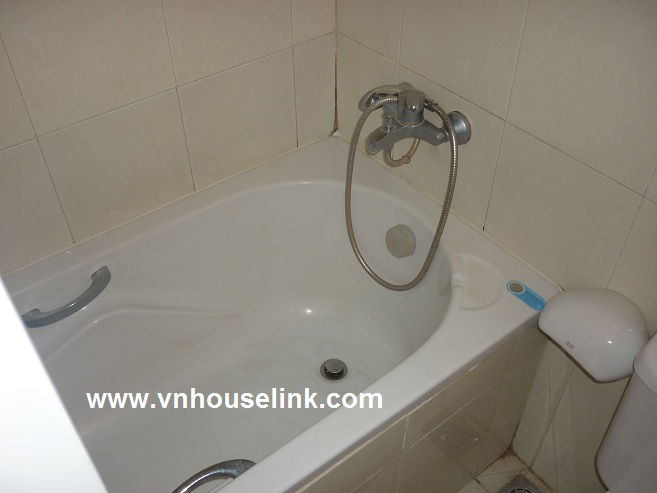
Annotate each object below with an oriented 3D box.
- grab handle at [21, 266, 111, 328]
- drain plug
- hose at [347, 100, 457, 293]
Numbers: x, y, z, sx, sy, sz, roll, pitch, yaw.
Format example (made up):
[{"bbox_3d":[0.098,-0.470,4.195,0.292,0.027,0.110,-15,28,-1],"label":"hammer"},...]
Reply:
[{"bbox_3d":[-0.547,0.113,1.329,0.215,0.042,0.064,-28,49,-26],"label":"grab handle"},{"bbox_3d":[0.015,0.320,1.635,0.071,0.026,0.071,0,43,0],"label":"drain plug"},{"bbox_3d":[0.157,-0.113,1.419,0.260,0.470,0.150,31,52,30],"label":"hose"}]

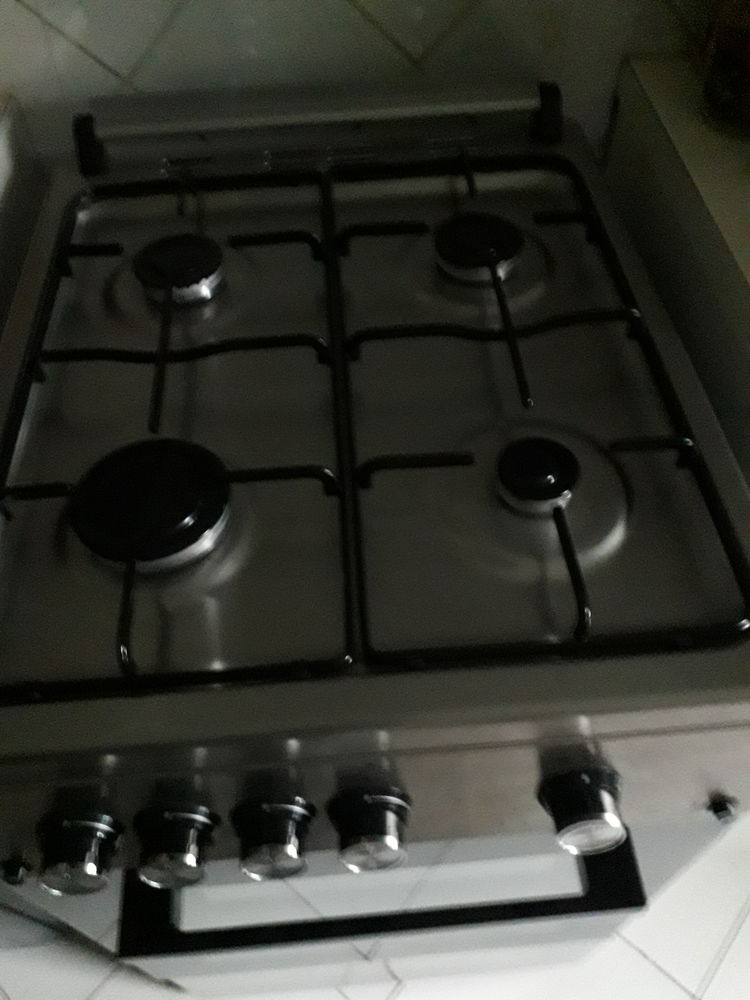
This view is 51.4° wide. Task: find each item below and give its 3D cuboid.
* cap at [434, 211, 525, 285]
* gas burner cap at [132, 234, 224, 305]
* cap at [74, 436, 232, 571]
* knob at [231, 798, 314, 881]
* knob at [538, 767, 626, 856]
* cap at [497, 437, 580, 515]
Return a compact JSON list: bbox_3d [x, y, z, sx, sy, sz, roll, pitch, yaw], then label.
[{"bbox_3d":[0.083,-0.201,0.624,0.070,0.018,0.070,-1,53,1],"label":"cap"},{"bbox_3d":[-0.153,-0.182,0.616,0.068,0.018,0.068,-4,53,-2],"label":"gas burner cap"},{"bbox_3d":[-0.135,0.002,0.478,0.095,0.019,0.095,-1,53,1],"label":"cap"},{"bbox_3d":[-0.058,0.193,0.444,0.047,0.047,0.031,-4,42,-2],"label":"knob"},{"bbox_3d":[0.119,0.177,0.445,0.047,0.047,0.031,-4,42,-2],"label":"knob"},{"bbox_3d":[0.101,-0.015,0.484,0.049,0.018,0.049,-1,53,1],"label":"cap"}]

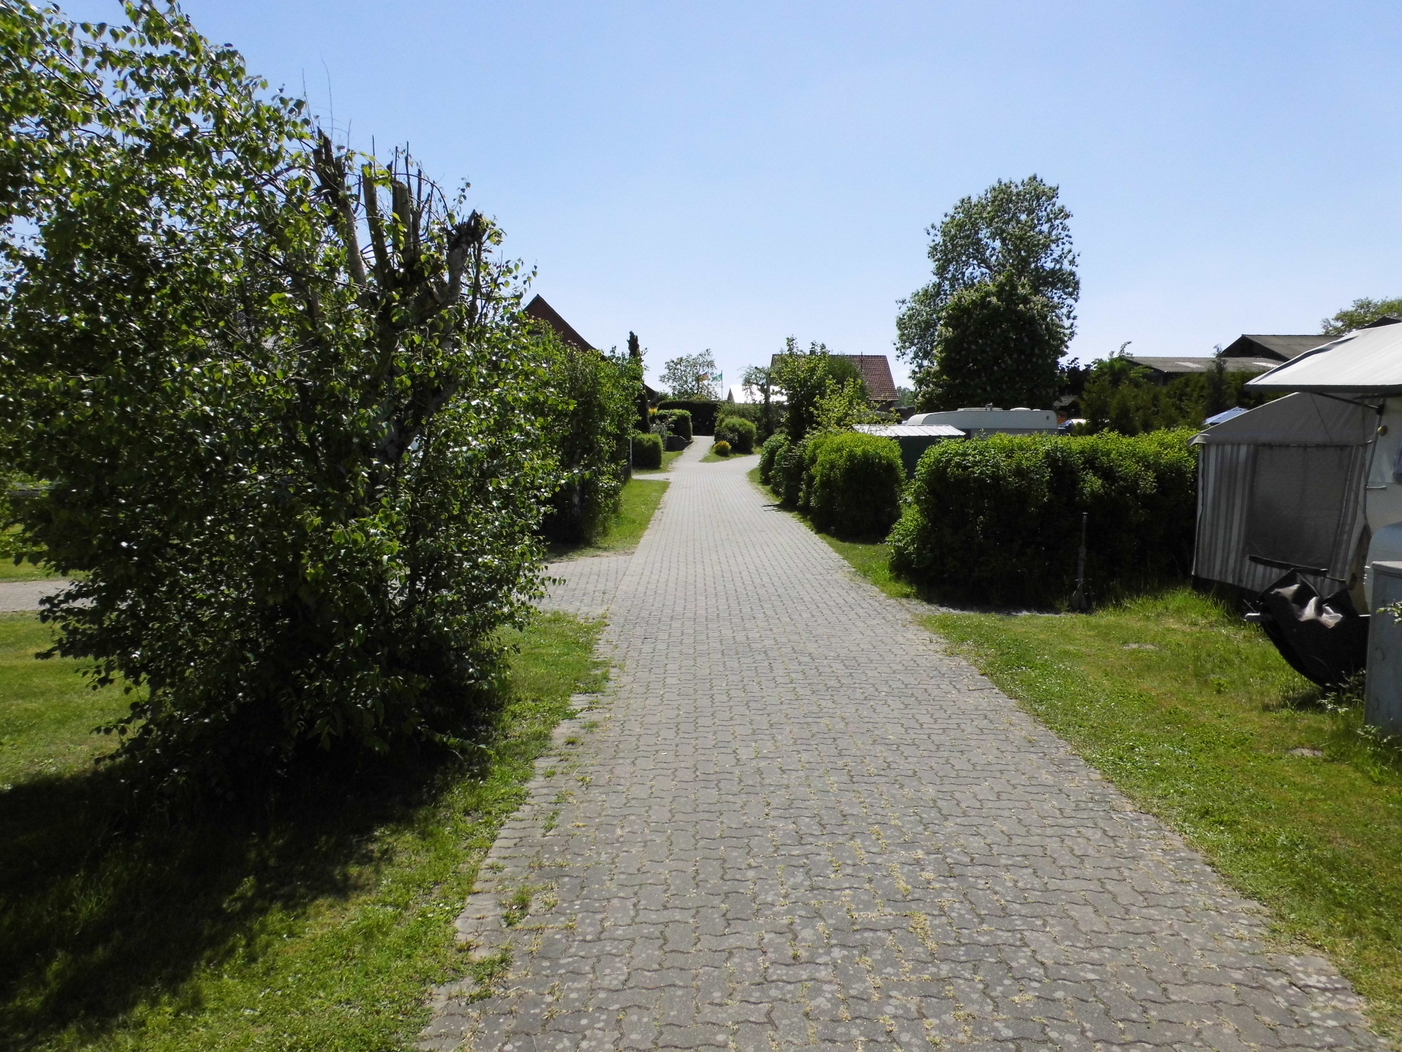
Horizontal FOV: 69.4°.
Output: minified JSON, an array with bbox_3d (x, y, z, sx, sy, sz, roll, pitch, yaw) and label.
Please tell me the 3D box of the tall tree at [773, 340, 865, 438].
[{"bbox_3d":[4.216,-4.091,36.251,3.500,5.200,3.200,1,6,7],"label":"tall tree"}]

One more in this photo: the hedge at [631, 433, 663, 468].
[{"bbox_3d":[-2.333,-3.227,43.577,1.420,1.600,1.400,0,6,-3],"label":"hedge"}]

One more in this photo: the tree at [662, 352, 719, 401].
[{"bbox_3d":[-1.004,-11.402,88.366,5.000,7.600,5.000,0,6,-1],"label":"tree"}]

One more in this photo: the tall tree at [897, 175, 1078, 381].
[{"bbox_3d":[20.638,-15.031,72.954,12.800,19.800,11.500,2,6,15],"label":"tall tree"}]

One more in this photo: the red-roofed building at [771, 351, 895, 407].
[{"bbox_3d":[12.821,-13.121,98.357,12.800,7.400,9.000,0,6,0],"label":"red-roofed building"}]

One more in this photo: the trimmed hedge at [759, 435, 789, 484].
[{"bbox_3d":[2.487,-2.185,33.080,1.200,1.670,1.300,0,6,4],"label":"trimmed hedge"}]

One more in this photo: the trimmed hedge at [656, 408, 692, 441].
[{"bbox_3d":[-1.520,-5.466,55.084,2.000,1.750,1.800,0,6,-2],"label":"trimmed hedge"}]

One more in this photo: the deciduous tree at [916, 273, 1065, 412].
[{"bbox_3d":[17.028,-9.500,59.511,8.700,10.600,8.200,2,6,16],"label":"deciduous tree"}]

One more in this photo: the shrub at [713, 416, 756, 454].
[{"bbox_3d":[1.809,-4.792,53.094,2.120,1.950,2.000,0,6,2],"label":"shrub"}]

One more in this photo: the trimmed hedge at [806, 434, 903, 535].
[{"bbox_3d":[2.673,-0.758,17.583,1.700,1.730,1.750,1,6,9],"label":"trimmed hedge"}]

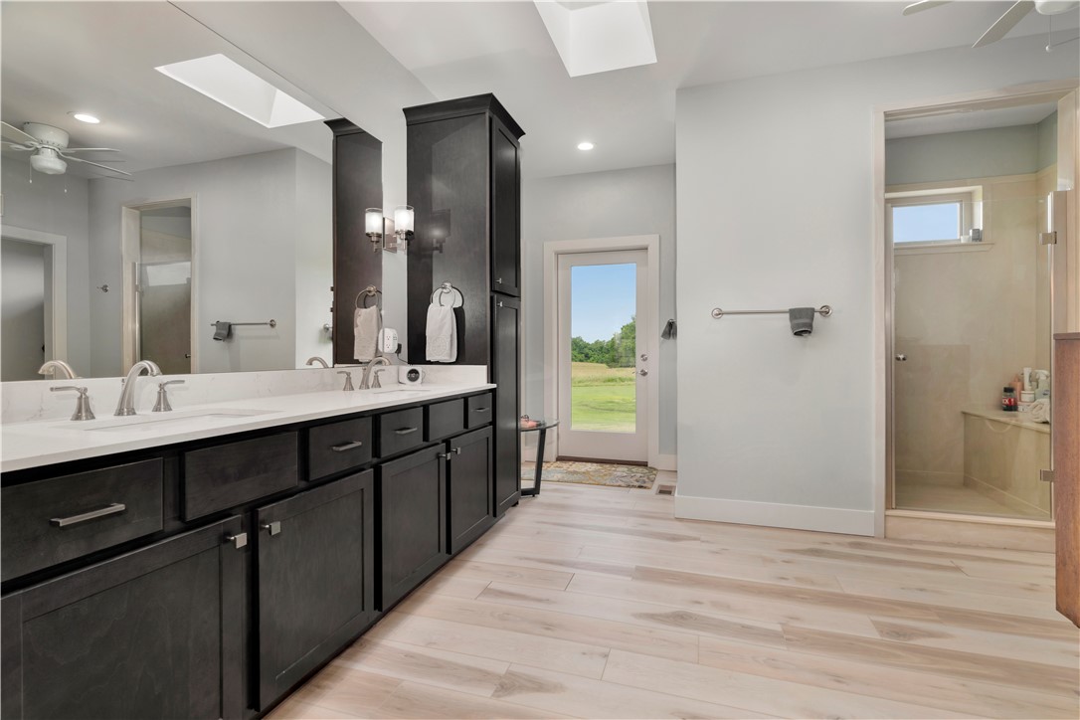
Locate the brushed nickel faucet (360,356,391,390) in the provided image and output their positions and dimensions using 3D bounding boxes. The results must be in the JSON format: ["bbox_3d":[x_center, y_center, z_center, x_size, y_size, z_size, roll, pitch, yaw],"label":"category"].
[{"bbox_3d":[-0.831,0.066,2.420,0.184,0.163,0.058,0,1,17],"label":"brushed nickel faucet"}]

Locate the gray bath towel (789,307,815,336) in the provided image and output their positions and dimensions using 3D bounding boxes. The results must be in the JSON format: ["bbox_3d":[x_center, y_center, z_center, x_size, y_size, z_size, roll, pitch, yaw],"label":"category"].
[{"bbox_3d":[1.523,-0.221,2.793,0.134,0.166,0.080,0,1,17],"label":"gray bath towel"}]

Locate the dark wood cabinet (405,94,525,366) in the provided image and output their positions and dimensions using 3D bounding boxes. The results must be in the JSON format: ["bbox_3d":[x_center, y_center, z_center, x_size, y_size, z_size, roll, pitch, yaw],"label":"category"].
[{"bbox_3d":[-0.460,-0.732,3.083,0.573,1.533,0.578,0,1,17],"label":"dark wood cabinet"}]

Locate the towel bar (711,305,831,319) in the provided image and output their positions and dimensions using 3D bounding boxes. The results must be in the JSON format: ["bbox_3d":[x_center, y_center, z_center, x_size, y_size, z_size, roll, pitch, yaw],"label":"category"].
[{"bbox_3d":[1.378,-0.285,2.866,0.661,0.065,0.074,0,1,17],"label":"towel bar"}]

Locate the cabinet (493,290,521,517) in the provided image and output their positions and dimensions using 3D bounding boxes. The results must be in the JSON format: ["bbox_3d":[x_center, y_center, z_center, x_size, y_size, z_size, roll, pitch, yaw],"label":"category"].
[{"bbox_3d":[-0.461,0.311,3.111,0.558,1.397,0.545,0,1,17],"label":"cabinet"}]

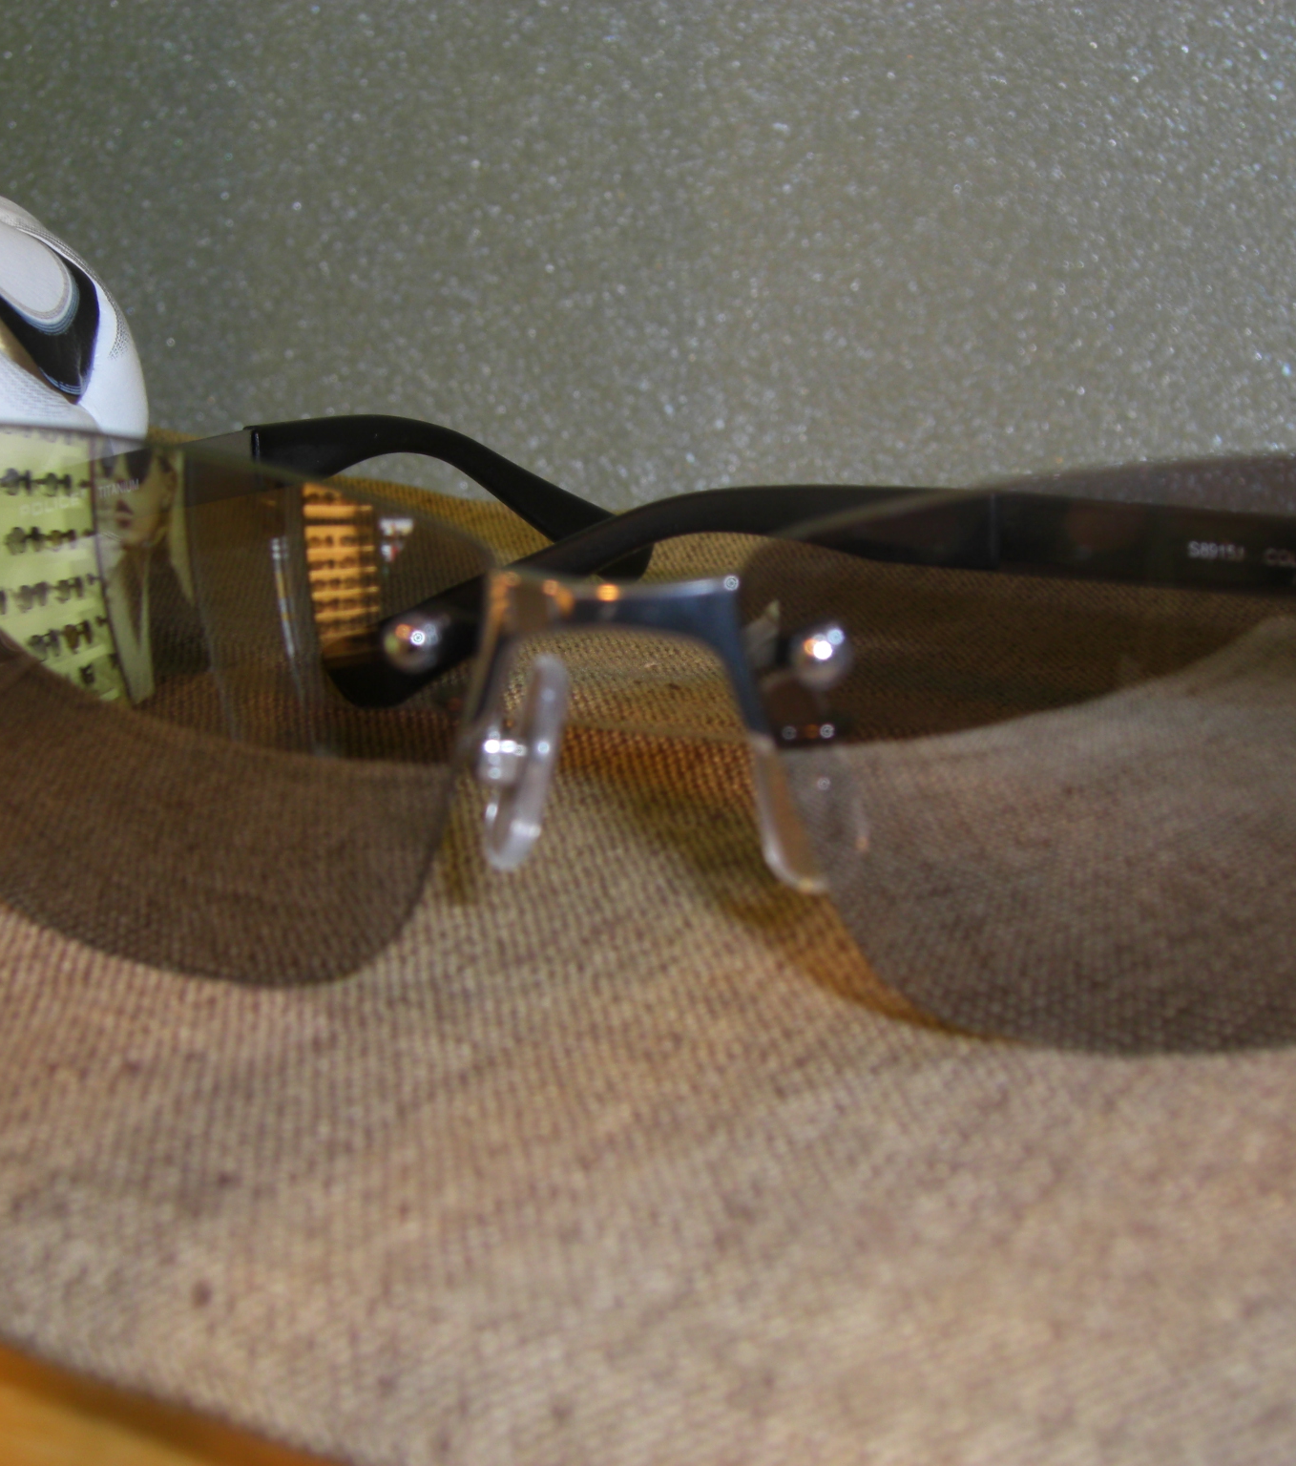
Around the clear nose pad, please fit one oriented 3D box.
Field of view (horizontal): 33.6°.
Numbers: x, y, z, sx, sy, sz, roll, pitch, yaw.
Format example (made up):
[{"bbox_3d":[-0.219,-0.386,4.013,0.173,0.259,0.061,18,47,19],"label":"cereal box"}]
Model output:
[{"bbox_3d":[-0.009,0.002,0.150,0.004,0.015,0.007,5,15,-14],"label":"clear nose pad"}]

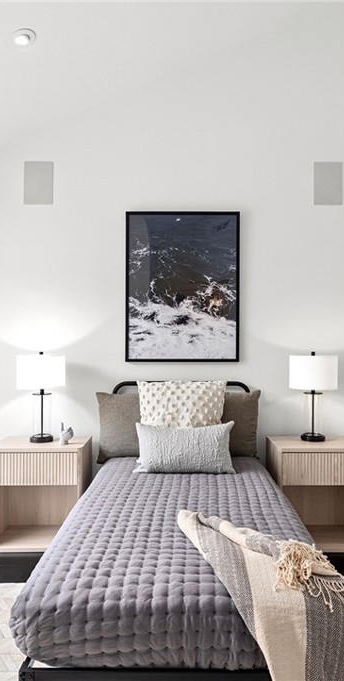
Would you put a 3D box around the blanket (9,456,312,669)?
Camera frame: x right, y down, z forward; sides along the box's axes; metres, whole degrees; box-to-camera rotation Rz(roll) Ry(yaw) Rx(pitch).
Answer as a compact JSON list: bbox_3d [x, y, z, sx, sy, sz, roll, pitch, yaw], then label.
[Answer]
[{"bbox_3d":[0.040,0.810,2.130,1.030,0.250,1.720,0,0,0],"label":"blanket"}]

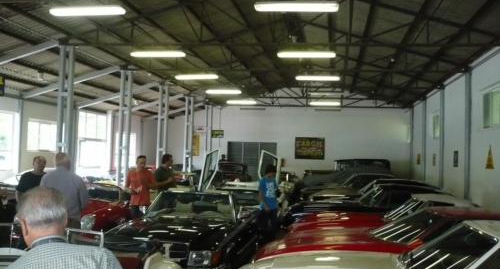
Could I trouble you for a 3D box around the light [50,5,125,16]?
[{"bbox_3d":[-3.198,-2.392,9.878,1.550,0.110,0.170,2,-3,10],"label":"light"}]

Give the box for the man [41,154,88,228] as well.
[{"bbox_3d":[-2.054,1.122,5.547,0.520,1.810,0.320,1,-3,9],"label":"man"}]

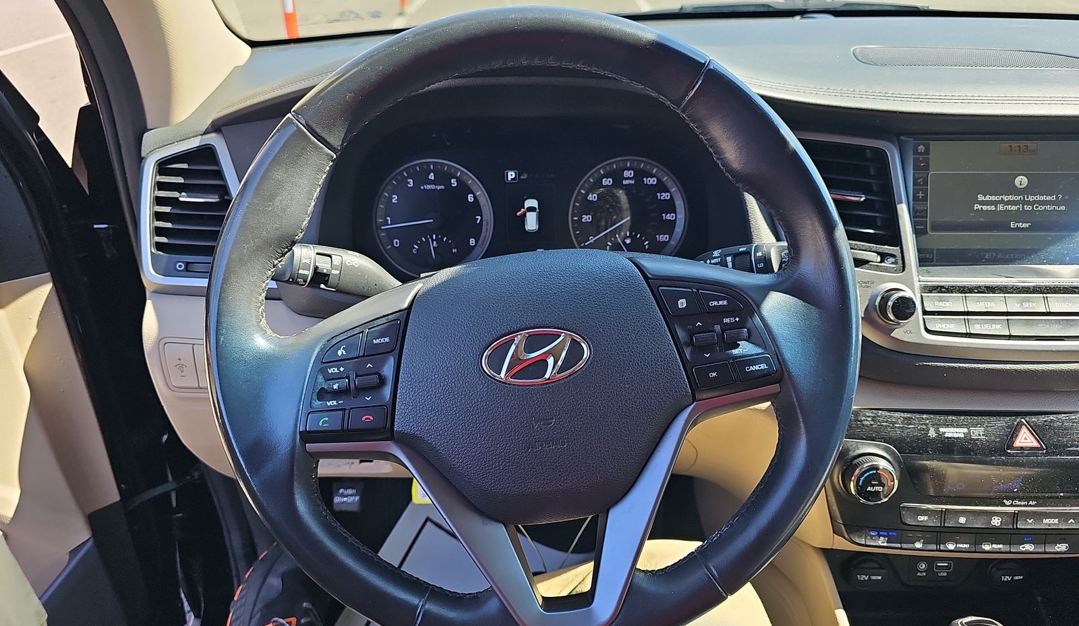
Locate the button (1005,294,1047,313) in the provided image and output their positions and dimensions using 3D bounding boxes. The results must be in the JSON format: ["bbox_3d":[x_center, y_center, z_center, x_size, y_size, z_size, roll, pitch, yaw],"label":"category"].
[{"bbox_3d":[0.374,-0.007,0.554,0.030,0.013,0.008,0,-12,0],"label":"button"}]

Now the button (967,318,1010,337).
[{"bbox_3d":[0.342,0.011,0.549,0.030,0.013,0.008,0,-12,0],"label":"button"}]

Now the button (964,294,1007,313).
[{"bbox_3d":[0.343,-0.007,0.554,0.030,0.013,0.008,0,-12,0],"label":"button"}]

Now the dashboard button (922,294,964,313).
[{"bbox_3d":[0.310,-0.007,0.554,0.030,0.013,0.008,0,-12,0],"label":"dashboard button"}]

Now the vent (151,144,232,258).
[{"bbox_3d":[-0.278,-0.092,0.590,0.074,0.090,0.030,1,5,1],"label":"vent"}]

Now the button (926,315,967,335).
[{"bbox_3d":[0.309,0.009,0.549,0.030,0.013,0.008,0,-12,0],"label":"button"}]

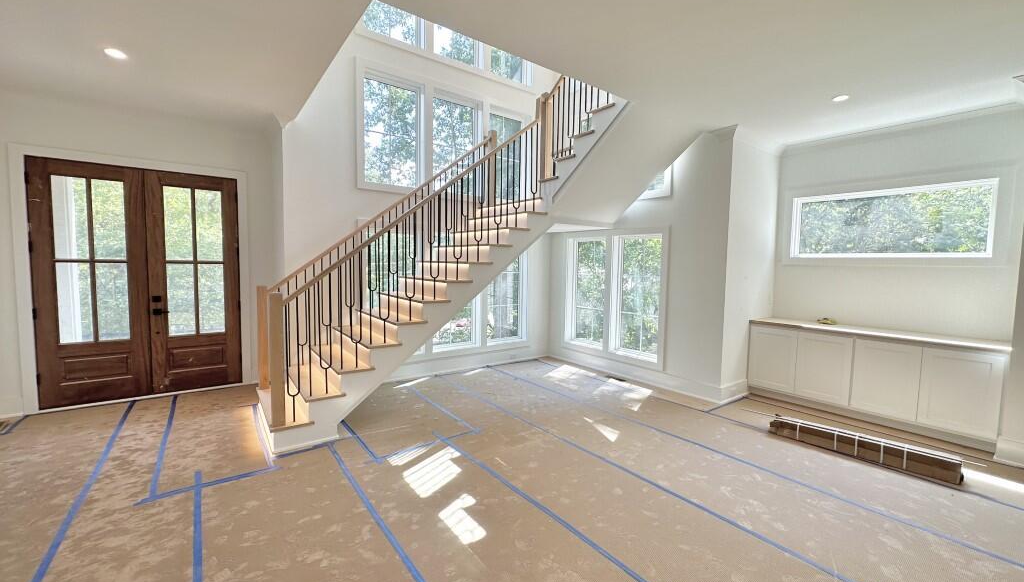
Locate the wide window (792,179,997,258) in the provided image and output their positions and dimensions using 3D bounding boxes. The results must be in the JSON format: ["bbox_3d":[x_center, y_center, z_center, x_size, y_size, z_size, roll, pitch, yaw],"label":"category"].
[{"bbox_3d":[4.057,-0.736,4.563,0.100,0.733,1.665,-2,5,-38],"label":"wide window"}]

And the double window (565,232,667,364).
[{"bbox_3d":[1.409,0.046,5.961,0.100,1.643,1.642,-2,5,-38],"label":"double window"}]

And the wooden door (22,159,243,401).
[{"bbox_3d":[-3.968,-0.077,4.516,1.671,2.444,0.080,-2,5,-38],"label":"wooden door"}]

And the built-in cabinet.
[{"bbox_3d":[3.727,0.862,4.414,0.650,0.902,2.017,-2,5,-38],"label":"built-in cabinet"}]

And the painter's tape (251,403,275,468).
[{"bbox_3d":[-2.245,1.243,3.685,0.052,0.009,1.617,-2,5,-38],"label":"painter's tape"}]

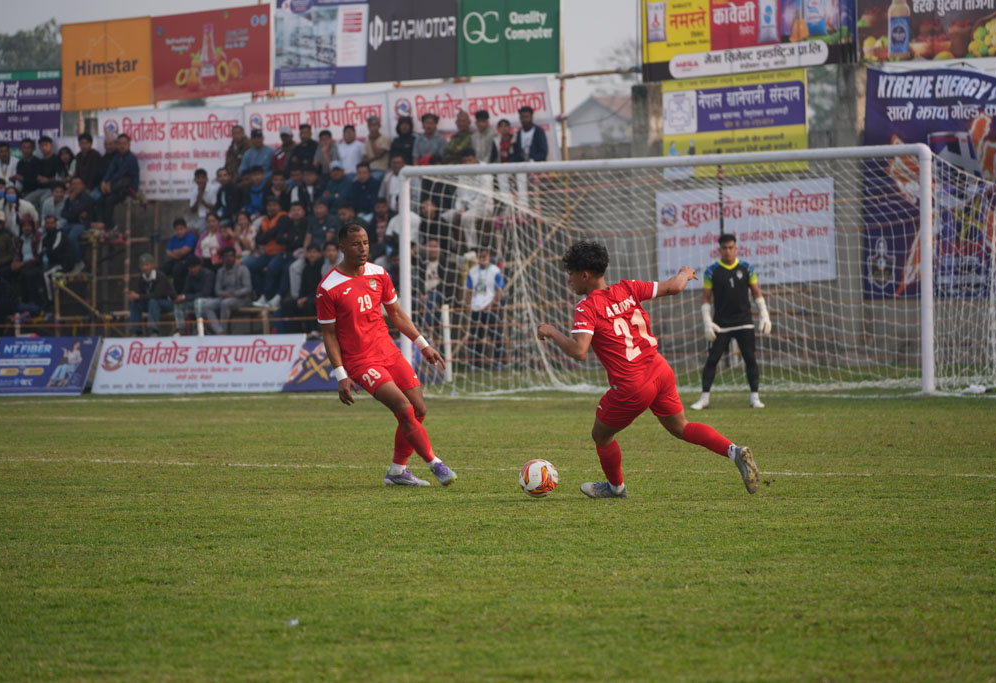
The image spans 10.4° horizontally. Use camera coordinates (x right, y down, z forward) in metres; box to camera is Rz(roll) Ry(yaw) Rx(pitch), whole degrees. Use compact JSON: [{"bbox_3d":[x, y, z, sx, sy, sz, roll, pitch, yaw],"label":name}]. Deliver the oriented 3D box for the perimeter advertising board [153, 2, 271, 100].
[{"bbox_3d":[-4.111,-4.125,78.500,0.060,1.250,2.500,-2,1,-42],"label":"perimeter advertising board"}]

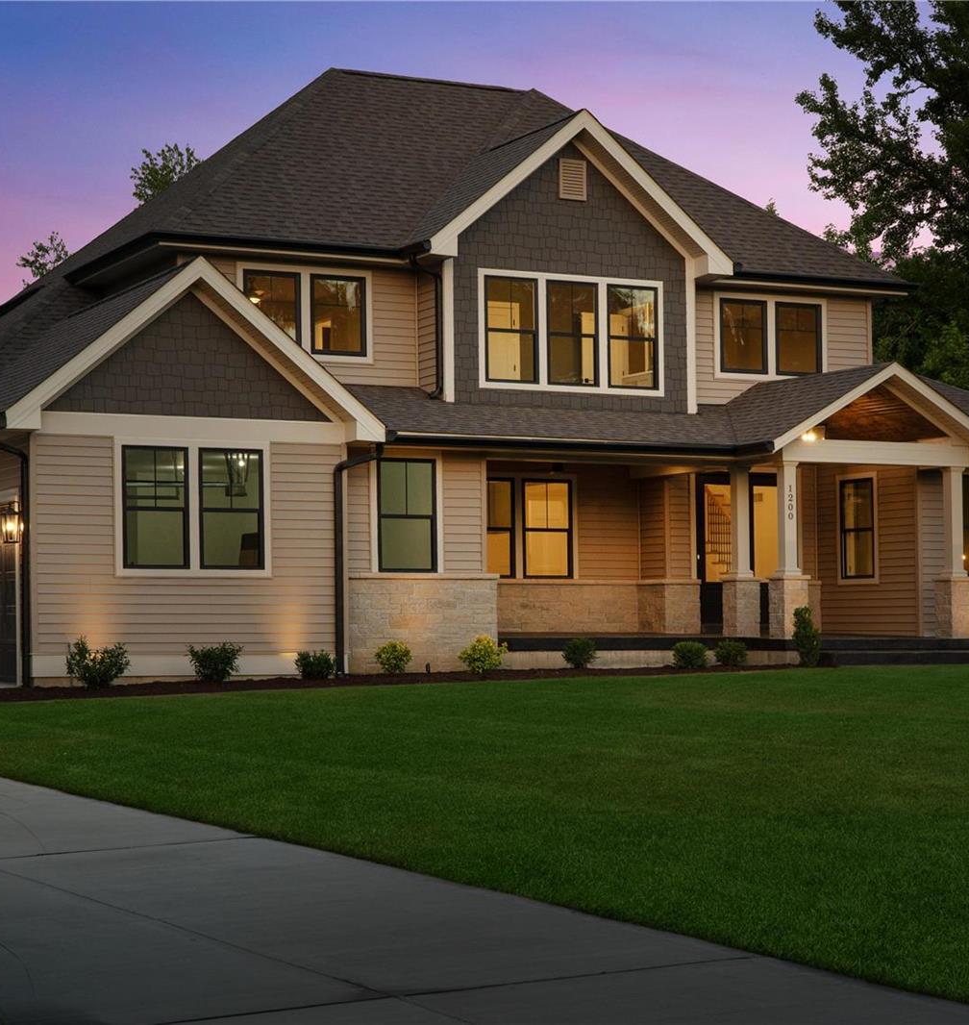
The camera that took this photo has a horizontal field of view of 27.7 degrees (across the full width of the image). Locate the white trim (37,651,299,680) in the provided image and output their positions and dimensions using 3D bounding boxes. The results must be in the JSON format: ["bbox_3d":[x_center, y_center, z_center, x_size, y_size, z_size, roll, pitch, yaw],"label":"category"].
[{"bbox_3d":[-3.854,1.980,25.412,4.002,0.273,0.050,1,-3,-25],"label":"white trim"}]

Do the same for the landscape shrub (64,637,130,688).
[{"bbox_3d":[-4.882,1.884,24.750,0.800,0.650,0.740,0,-2,-26],"label":"landscape shrub"}]

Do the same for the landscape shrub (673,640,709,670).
[{"bbox_3d":[2.950,2.023,28.039,0.533,0.412,0.513,0,-2,0],"label":"landscape shrub"}]

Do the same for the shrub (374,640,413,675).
[{"bbox_3d":[-1.242,1.981,26.900,0.520,0.480,0.520,-1,-2,0],"label":"shrub"}]

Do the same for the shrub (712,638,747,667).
[{"bbox_3d":[3.602,2.059,28.725,0.469,0.412,0.469,0,-3,0],"label":"shrub"}]

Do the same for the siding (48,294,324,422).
[{"bbox_3d":[-3.819,-2.056,25.664,3.927,1.637,0.080,1,-3,-25],"label":"siding"}]

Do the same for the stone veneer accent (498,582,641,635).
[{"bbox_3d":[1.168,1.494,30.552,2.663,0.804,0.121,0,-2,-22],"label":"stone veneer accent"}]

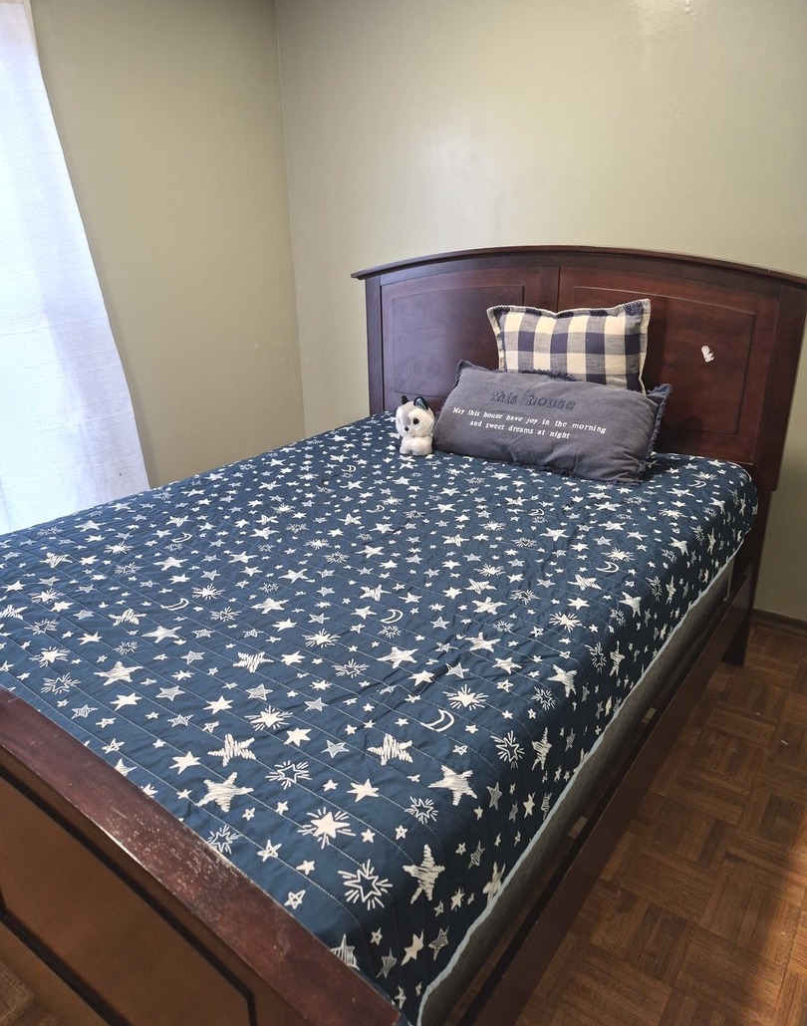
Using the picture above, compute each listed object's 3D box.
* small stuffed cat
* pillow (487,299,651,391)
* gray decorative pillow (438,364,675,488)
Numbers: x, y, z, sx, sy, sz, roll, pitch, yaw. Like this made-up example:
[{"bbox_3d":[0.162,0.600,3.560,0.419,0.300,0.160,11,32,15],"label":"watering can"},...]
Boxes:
[{"bbox_3d":[0.037,-0.289,2.322,0.115,0.172,0.120,11,24,29],"label":"small stuffed cat"},{"bbox_3d":[0.498,-0.427,2.271,0.520,0.460,0.140,14,13,34],"label":"pillow"},{"bbox_3d":[0.432,-0.293,2.176,0.670,0.310,0.150,14,-5,34],"label":"gray decorative pillow"}]

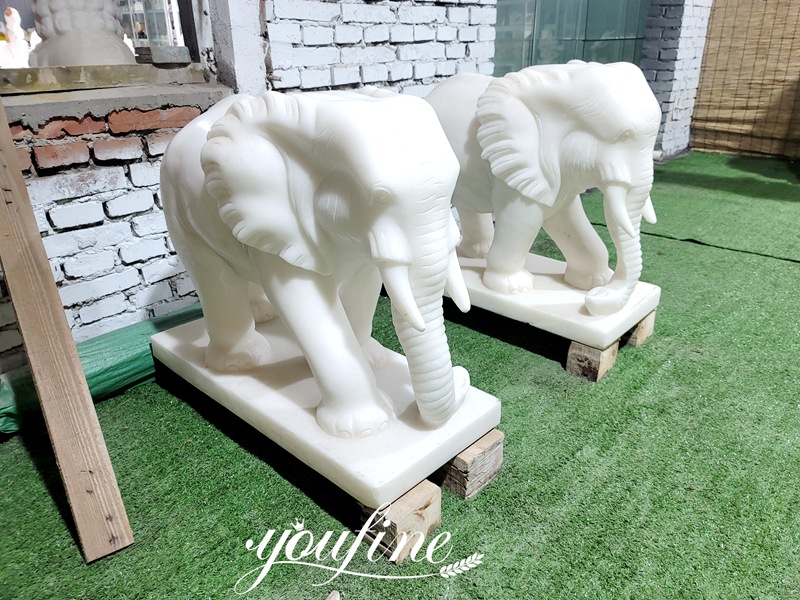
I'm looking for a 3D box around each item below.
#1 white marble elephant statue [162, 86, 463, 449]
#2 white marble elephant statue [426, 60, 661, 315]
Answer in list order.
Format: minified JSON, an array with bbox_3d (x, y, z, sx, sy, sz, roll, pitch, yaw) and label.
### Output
[{"bbox_3d":[-0.179,-0.115,1.121,0.725,0.575,0.315,20,32,39],"label":"white marble elephant statue"},{"bbox_3d":[0.343,-0.342,1.599,0.720,0.585,0.315,20,32,39],"label":"white marble elephant statue"}]

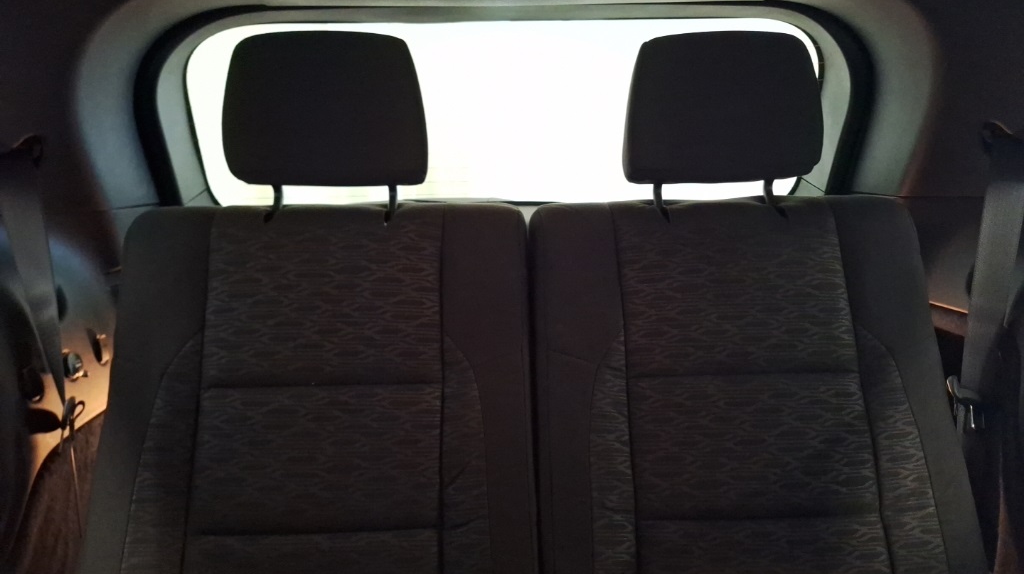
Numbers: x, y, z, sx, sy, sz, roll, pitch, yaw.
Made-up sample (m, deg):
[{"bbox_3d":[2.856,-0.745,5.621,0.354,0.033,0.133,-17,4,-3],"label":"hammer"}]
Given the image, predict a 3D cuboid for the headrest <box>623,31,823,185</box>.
[{"bbox_3d":[0.271,-0.229,0.885,0.245,0.188,0.110,-1,-4,-2],"label":"headrest"}]

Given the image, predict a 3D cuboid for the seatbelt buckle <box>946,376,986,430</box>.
[{"bbox_3d":[0.573,0.148,0.860,0.020,0.065,0.054,-19,18,-8],"label":"seatbelt buckle"}]

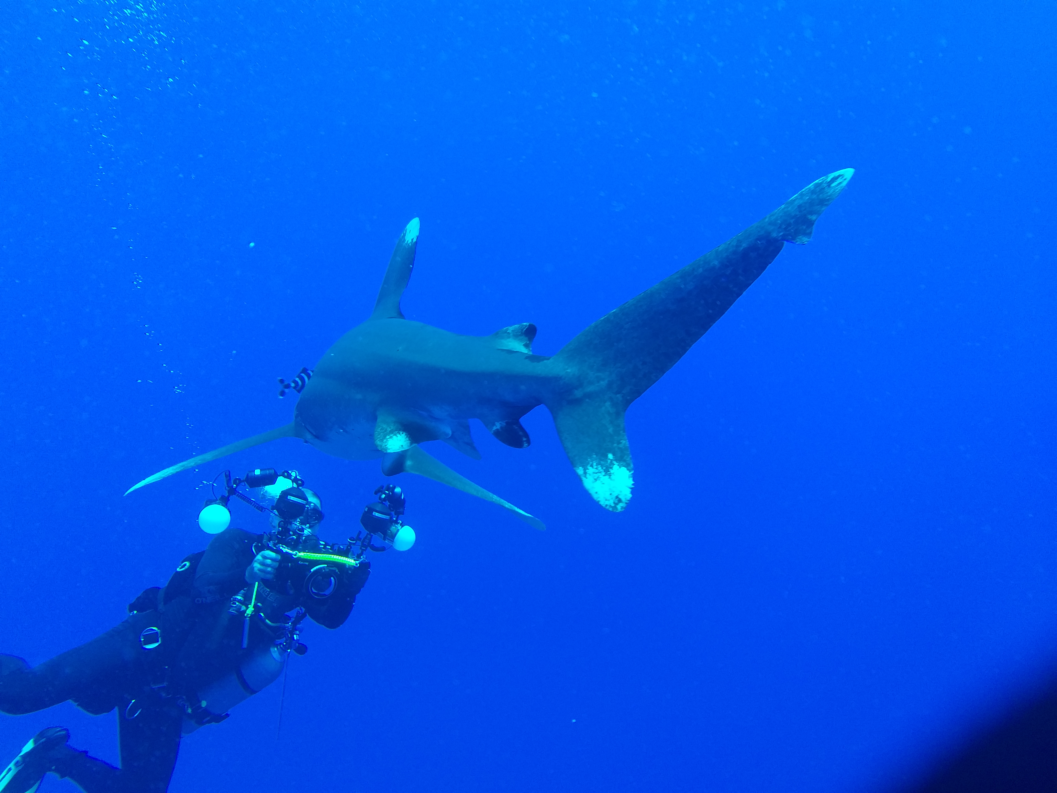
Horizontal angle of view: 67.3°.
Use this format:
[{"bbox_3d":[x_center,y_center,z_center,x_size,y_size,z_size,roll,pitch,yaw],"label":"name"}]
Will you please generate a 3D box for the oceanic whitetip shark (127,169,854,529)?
[{"bbox_3d":[-0.285,-0.080,2.040,1.170,0.820,2.220,8,-6,-30],"label":"oceanic whitetip shark"}]

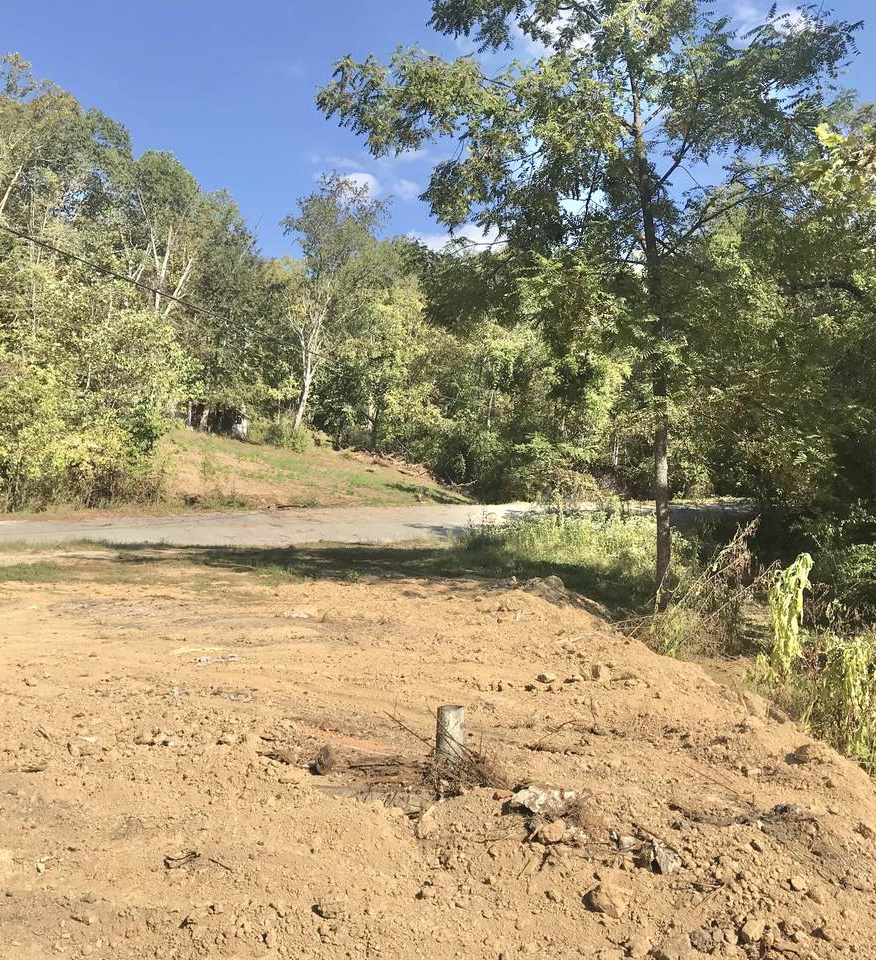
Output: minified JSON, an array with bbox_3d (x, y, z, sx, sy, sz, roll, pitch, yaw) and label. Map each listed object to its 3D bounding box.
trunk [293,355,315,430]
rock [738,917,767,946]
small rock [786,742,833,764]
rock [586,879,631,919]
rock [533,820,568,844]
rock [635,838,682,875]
[{"bbox_3d":[-5.586,-3.634,43.000,0.420,3.150,0.400,10,0,0],"label":"trunk"},{"bbox_3d":[1.124,1.610,3.700,0.100,0.075,0.090,0,0,0],"label":"rock"},{"bbox_3d":[2.171,1.598,6.050,0.250,0.100,0.190,0,0,0],"label":"small rock"},{"bbox_3d":[0.650,1.597,3.950,0.165,0.105,0.145,0,0,0],"label":"rock"},{"bbox_3d":[0.513,1.589,4.680,0.145,0.090,0.120,0,0,0],"label":"rock"},{"bbox_3d":[0.926,1.582,4.350,0.195,0.110,0.140,0,0,0],"label":"rock"}]

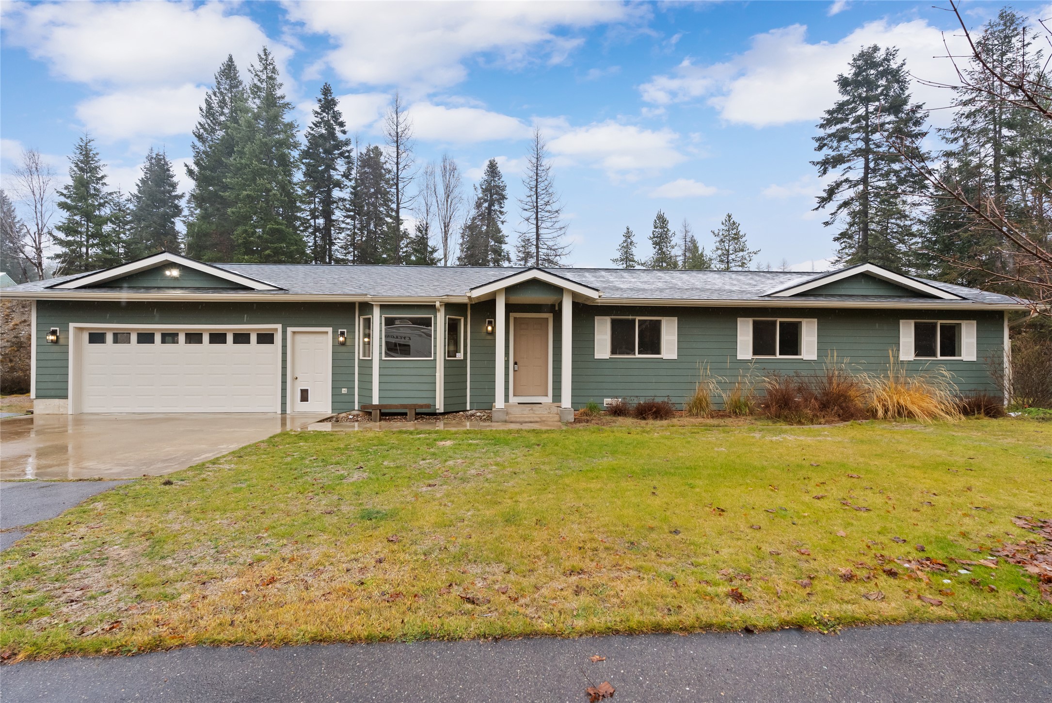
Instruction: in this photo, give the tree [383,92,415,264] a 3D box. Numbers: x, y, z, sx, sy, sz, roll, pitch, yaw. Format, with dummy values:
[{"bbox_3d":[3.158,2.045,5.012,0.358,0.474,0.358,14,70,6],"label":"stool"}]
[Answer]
[{"bbox_3d":[-11.093,-10.308,39.976,3.200,23.800,3.200,0,0,0],"label":"tree"}]

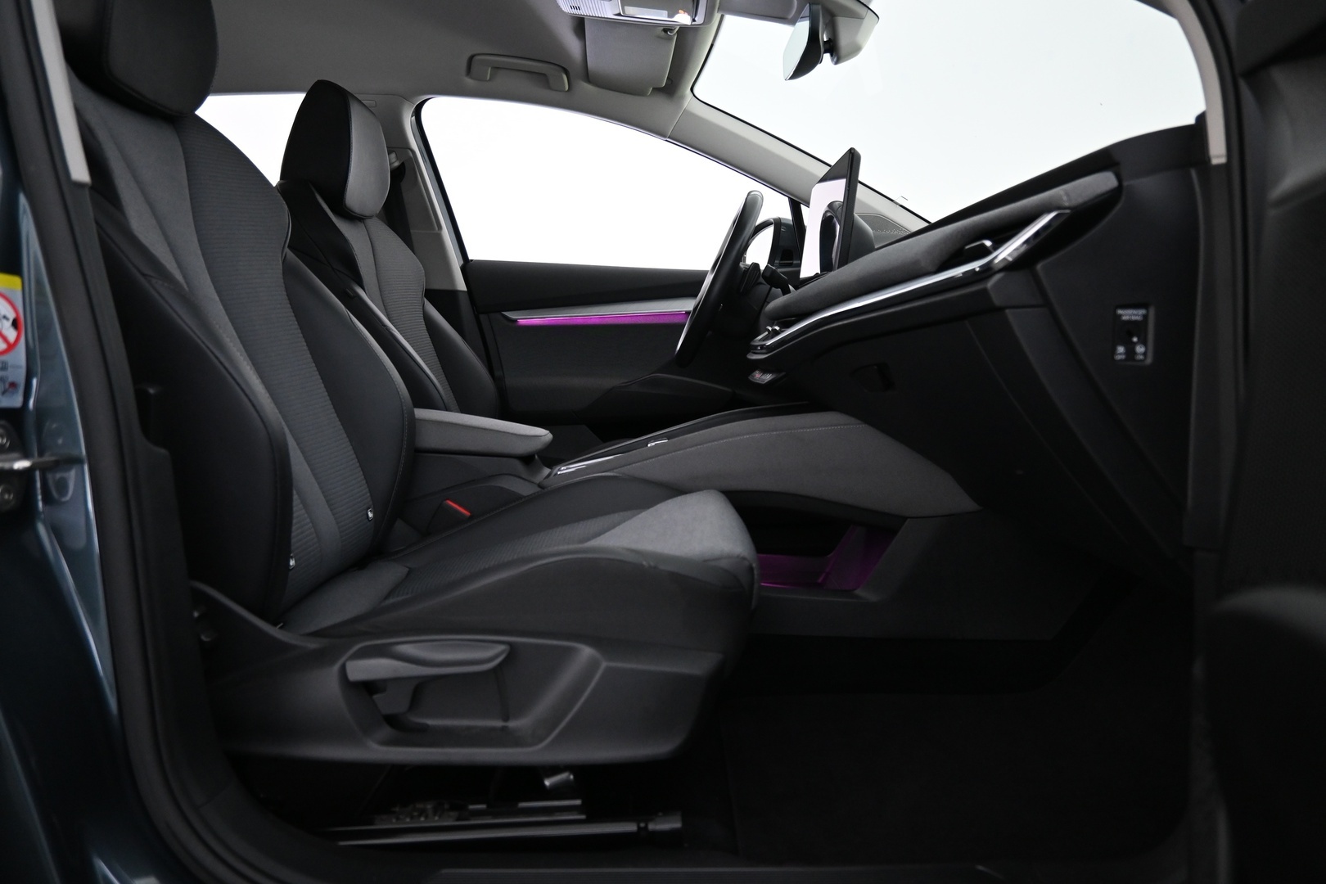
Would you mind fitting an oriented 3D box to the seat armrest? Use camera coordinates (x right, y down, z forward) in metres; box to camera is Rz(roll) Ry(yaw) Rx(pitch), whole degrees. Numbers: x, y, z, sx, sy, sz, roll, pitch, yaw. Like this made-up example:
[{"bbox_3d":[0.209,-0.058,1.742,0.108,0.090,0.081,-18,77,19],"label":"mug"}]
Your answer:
[{"bbox_3d":[-0.345,-0.026,1.440,0.320,0.070,0.180,5,4,-2],"label":"seat armrest"}]

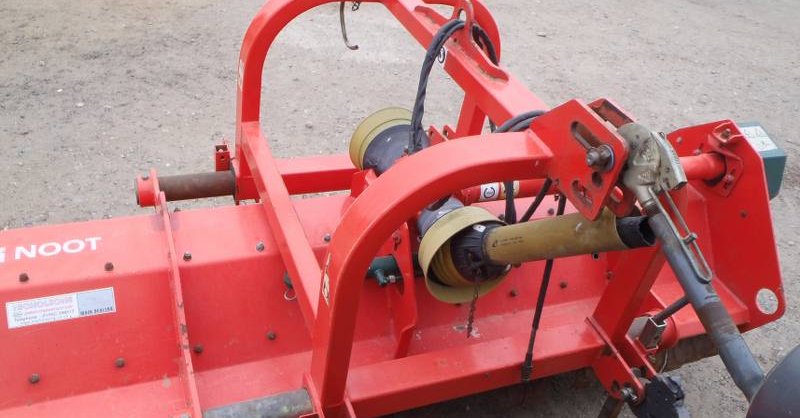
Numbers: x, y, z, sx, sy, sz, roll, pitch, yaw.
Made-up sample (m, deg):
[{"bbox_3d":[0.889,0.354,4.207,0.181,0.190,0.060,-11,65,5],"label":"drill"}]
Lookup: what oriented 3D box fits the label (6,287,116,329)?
[{"bbox_3d":[-0.851,0.249,1.631,0.243,0.063,0.005,-6,2,-21],"label":"label"}]

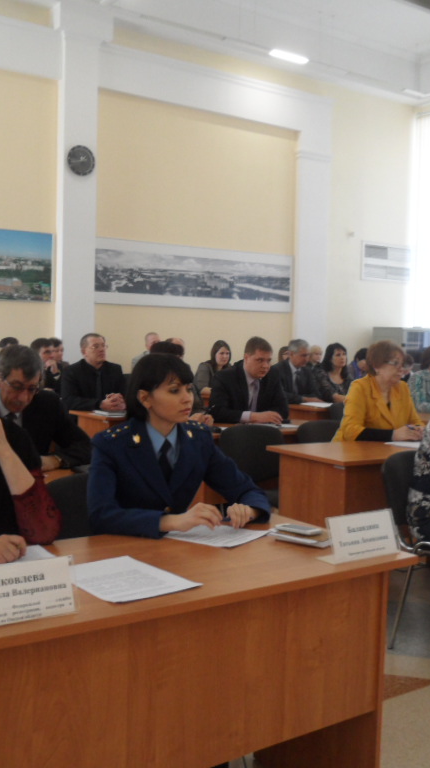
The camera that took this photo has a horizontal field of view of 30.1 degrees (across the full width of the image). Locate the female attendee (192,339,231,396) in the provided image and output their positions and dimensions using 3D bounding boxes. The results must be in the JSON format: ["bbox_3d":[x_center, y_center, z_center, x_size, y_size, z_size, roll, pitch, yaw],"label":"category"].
[{"bbox_3d":[0.087,0.205,8.182,0.540,1.300,0.750,-1,4,-35],"label":"female attendee"}]

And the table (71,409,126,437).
[{"bbox_3d":[-0.435,0.587,6.112,1.200,0.750,0.600,-1,4,-35],"label":"table"}]

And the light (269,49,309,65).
[{"bbox_3d":[0.901,-3.896,9.536,0.600,0.080,0.100,-1,4,-35],"label":"light"}]

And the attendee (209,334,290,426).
[{"bbox_3d":[0.262,0.335,5.621,0.600,1.330,0.760,-1,4,-35],"label":"attendee"}]

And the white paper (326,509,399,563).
[{"bbox_3d":[0.372,0.381,2.039,0.230,0.110,0.065,-1,4,-35],"label":"white paper"}]

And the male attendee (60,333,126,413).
[{"bbox_3d":[-0.898,0.281,6.087,0.560,1.330,0.750,-1,4,-35],"label":"male attendee"}]

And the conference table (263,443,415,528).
[{"bbox_3d":[0.919,0.714,4.310,1.200,0.750,0.600,-1,4,-35],"label":"conference table"}]

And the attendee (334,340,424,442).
[{"bbox_3d":[0.990,0.406,4.742,0.560,1.320,0.750,-1,4,-35],"label":"attendee"}]

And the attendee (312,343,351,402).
[{"bbox_3d":[1.206,0.253,7.728,0.470,1.310,0.680,-1,4,-35],"label":"attendee"}]

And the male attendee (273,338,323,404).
[{"bbox_3d":[0.780,0.246,7.430,0.530,1.340,0.700,-1,4,-35],"label":"male attendee"}]

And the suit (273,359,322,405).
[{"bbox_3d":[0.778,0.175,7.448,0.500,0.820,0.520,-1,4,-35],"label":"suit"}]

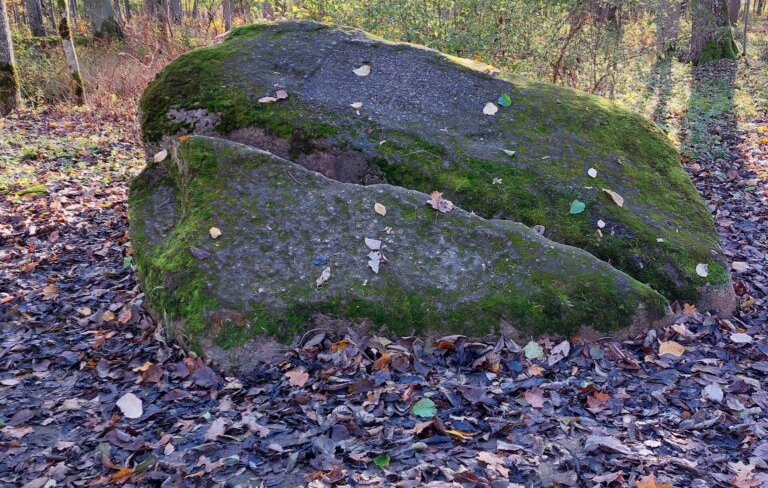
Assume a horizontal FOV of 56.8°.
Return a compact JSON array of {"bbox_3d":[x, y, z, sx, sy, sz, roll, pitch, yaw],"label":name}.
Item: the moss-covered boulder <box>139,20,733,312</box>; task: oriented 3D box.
[{"bbox_3d":[0.190,-0.533,3.748,2.850,1.260,1.500,0,20,0],"label":"moss-covered boulder"}]

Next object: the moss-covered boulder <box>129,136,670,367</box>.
[{"bbox_3d":[0.070,-0.040,3.077,2.300,0.800,0.920,0,20,0],"label":"moss-covered boulder"}]

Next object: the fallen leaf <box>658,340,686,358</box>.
[{"bbox_3d":[1.256,0.459,3.092,0.118,0.030,0.110,-1,20,0],"label":"fallen leaf"}]

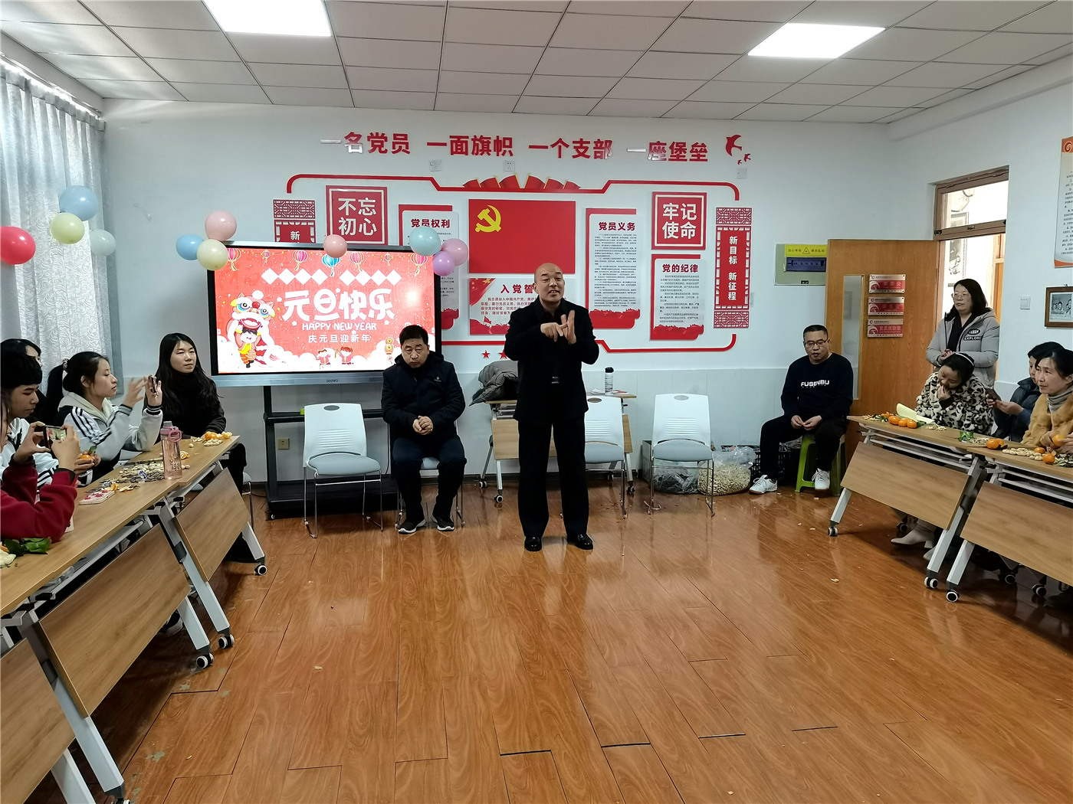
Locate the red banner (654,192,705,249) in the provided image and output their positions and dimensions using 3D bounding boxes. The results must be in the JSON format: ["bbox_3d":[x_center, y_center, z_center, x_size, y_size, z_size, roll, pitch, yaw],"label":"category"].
[{"bbox_3d":[1.164,-1.473,7.059,0.455,0.455,0.020,-1,7,-8],"label":"red banner"}]

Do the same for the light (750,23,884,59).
[{"bbox_3d":[1.589,-2.068,4.962,0.590,0.030,0.590,-1,7,-8],"label":"light"}]

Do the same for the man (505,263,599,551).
[{"bbox_3d":[0.084,0.031,5.115,0.540,1.685,0.500,-1,6,-5],"label":"man"}]

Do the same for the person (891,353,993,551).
[{"bbox_3d":[2.431,0.295,5.190,0.606,1.173,0.475,-2,7,-16],"label":"person"}]

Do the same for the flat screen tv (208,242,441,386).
[{"bbox_3d":[-1.405,-0.595,5.900,1.520,0.940,0.100,-2,7,-17],"label":"flat screen tv"}]

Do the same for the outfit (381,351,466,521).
[{"bbox_3d":[-0.743,0.217,5.743,0.560,1.080,0.620,-1,6,-5],"label":"outfit"}]

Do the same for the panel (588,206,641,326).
[{"bbox_3d":[0.619,-1.080,7.008,0.440,0.965,0.025,-1,7,-8],"label":"panel"}]

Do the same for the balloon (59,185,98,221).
[{"bbox_3d":[-2.773,-1.206,5.259,0.226,0.231,0.226,-1,6,-8],"label":"balloon"}]

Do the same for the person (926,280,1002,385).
[{"bbox_3d":[2.868,-0.016,5.928,0.404,1.629,0.505,-5,8,-36],"label":"person"}]

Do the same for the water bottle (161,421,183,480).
[{"bbox_3d":[-1.488,0.194,3.552,0.078,0.236,0.075,-3,7,-26],"label":"water bottle"}]

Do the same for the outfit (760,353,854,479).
[{"bbox_3d":[2.097,0.111,6.776,0.620,0.990,0.540,3,7,22],"label":"outfit"}]

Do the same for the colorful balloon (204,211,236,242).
[{"bbox_3d":[-2.183,-1.216,5.994,0.223,0.217,0.223,-2,7,-19],"label":"colorful balloon"}]

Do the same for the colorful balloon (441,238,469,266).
[{"bbox_3d":[-0.619,-1.130,6.555,0.212,0.212,0.212,-2,7,-19],"label":"colorful balloon"}]

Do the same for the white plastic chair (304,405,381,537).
[{"bbox_3d":[-1.297,0.416,5.715,0.460,0.810,0.560,-3,7,-22],"label":"white plastic chair"}]

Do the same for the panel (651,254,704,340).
[{"bbox_3d":[1.180,-0.864,7.188,0.462,0.704,0.025,-1,6,-8],"label":"panel"}]

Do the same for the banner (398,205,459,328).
[{"bbox_3d":[-0.860,-1.062,6.864,0.457,0.977,0.025,-1,6,-8],"label":"banner"}]

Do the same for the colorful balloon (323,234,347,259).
[{"bbox_3d":[-1.327,-1.027,5.731,0.158,0.160,0.158,-2,7,-17],"label":"colorful balloon"}]

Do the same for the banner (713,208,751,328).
[{"bbox_3d":[1.644,-1.110,7.230,0.308,0.990,0.025,-1,6,-8],"label":"banner"}]

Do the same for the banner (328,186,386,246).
[{"bbox_3d":[-1.380,-1.432,6.693,0.455,0.455,0.020,-1,7,-8],"label":"banner"}]

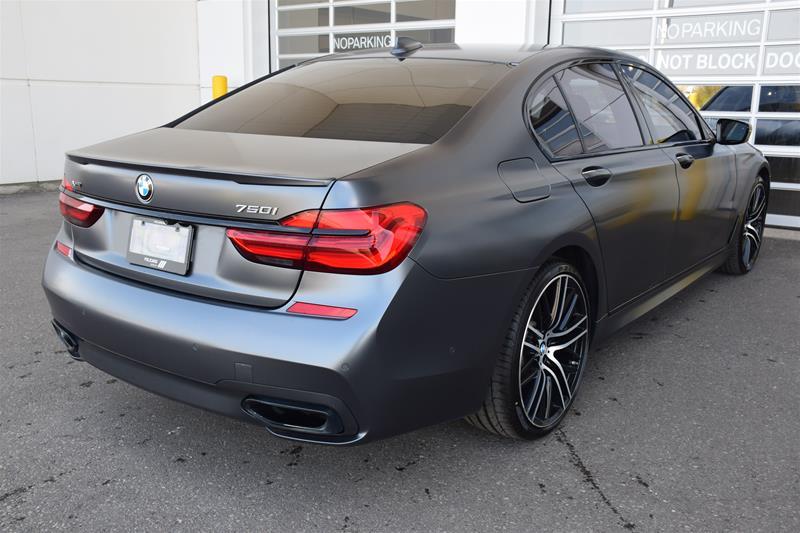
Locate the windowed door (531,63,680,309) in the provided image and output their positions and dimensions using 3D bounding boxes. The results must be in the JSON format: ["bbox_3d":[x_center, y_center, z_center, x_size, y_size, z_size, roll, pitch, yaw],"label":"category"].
[{"bbox_3d":[0.918,-0.361,3.426,0.300,1.140,1.450,10,17,36],"label":"windowed door"}]

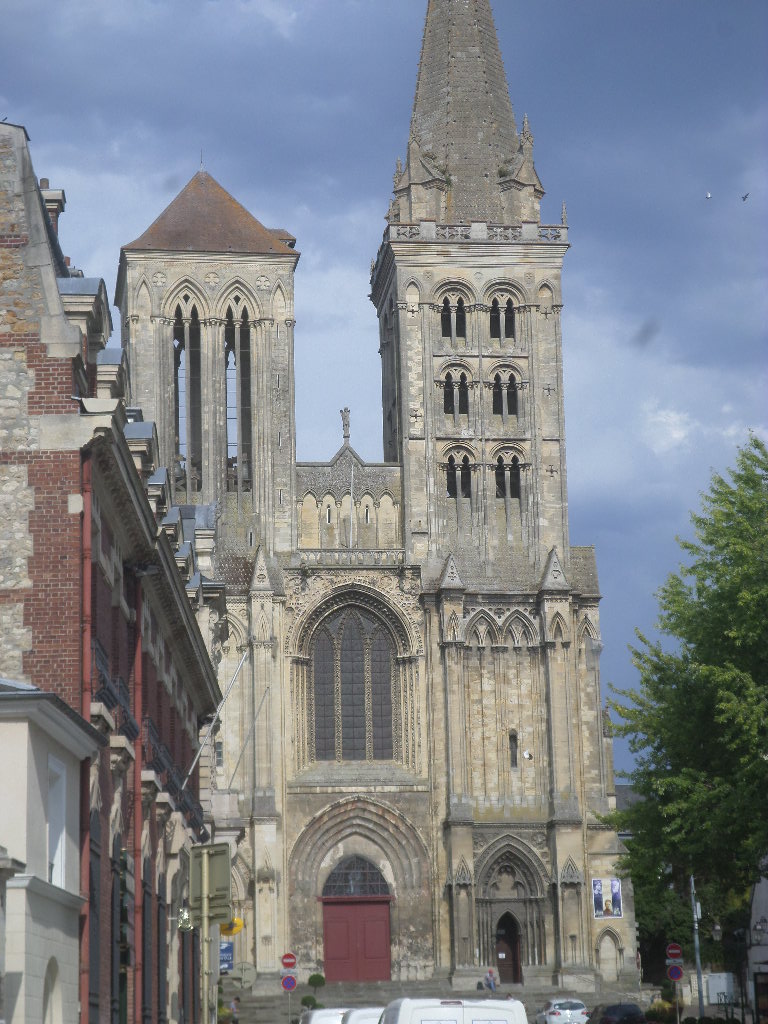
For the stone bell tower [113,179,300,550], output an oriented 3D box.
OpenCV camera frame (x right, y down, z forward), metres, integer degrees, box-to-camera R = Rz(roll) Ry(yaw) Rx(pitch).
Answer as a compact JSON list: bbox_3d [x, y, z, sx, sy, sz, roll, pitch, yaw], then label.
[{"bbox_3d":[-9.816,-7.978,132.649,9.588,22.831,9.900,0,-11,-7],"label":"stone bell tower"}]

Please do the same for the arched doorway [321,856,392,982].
[{"bbox_3d":[-1.381,20.484,120.566,3.596,6.267,0.500,0,-14,-7],"label":"arched doorway"}]

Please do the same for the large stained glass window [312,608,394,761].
[{"bbox_3d":[-1.571,8.959,124.439,4.208,7.939,0.600,0,-11,-7],"label":"large stained glass window"}]

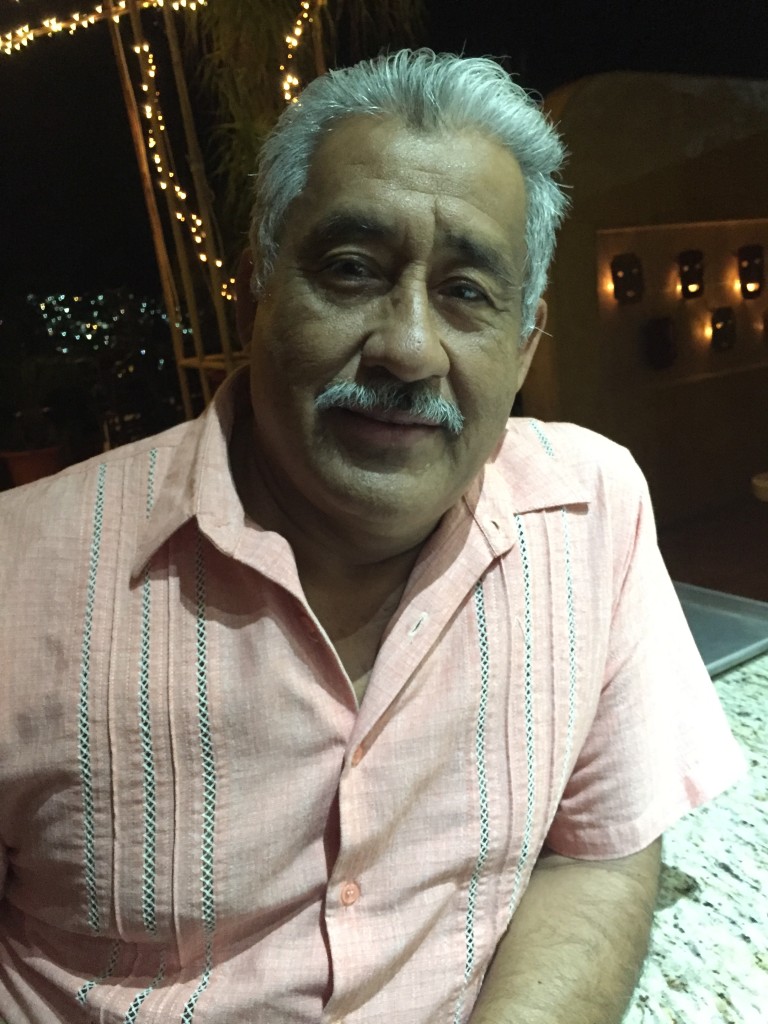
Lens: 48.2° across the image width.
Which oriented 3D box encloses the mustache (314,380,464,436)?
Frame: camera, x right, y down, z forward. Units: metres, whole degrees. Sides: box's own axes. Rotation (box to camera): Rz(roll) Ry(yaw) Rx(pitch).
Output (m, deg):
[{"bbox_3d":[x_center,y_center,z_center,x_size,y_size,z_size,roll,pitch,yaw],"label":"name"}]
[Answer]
[{"bbox_3d":[0.003,-0.059,0.472,0.081,0.024,0.026,9,14,-9],"label":"mustache"}]

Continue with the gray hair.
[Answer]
[{"bbox_3d":[0.018,-0.184,0.546,0.196,0.190,0.200,9,14,-9],"label":"gray hair"}]

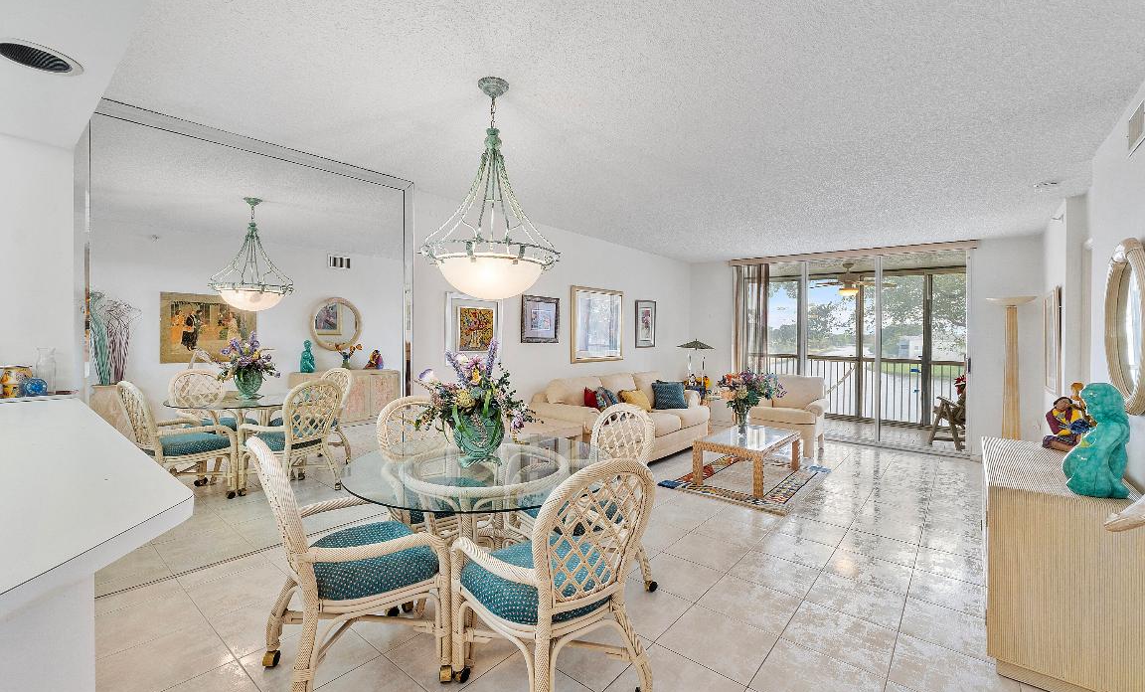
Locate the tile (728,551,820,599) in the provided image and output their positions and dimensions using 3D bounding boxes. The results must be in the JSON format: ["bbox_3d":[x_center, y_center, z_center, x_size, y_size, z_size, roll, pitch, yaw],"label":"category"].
[{"bbox_3d":[1.149,1.289,2.705,0.400,0.012,0.400,2,1,40],"label":"tile"}]

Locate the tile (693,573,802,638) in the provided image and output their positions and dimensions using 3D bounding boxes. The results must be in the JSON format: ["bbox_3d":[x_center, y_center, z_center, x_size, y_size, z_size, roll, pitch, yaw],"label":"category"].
[{"bbox_3d":[0.900,1.300,2.414,0.403,0.010,0.403,2,1,40],"label":"tile"}]

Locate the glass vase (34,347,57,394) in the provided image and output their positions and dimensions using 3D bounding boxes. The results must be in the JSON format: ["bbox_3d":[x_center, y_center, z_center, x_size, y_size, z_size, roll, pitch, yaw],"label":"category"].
[{"bbox_3d":[-2.089,0.097,1.890,0.065,0.190,0.065,2,1,40],"label":"glass vase"}]

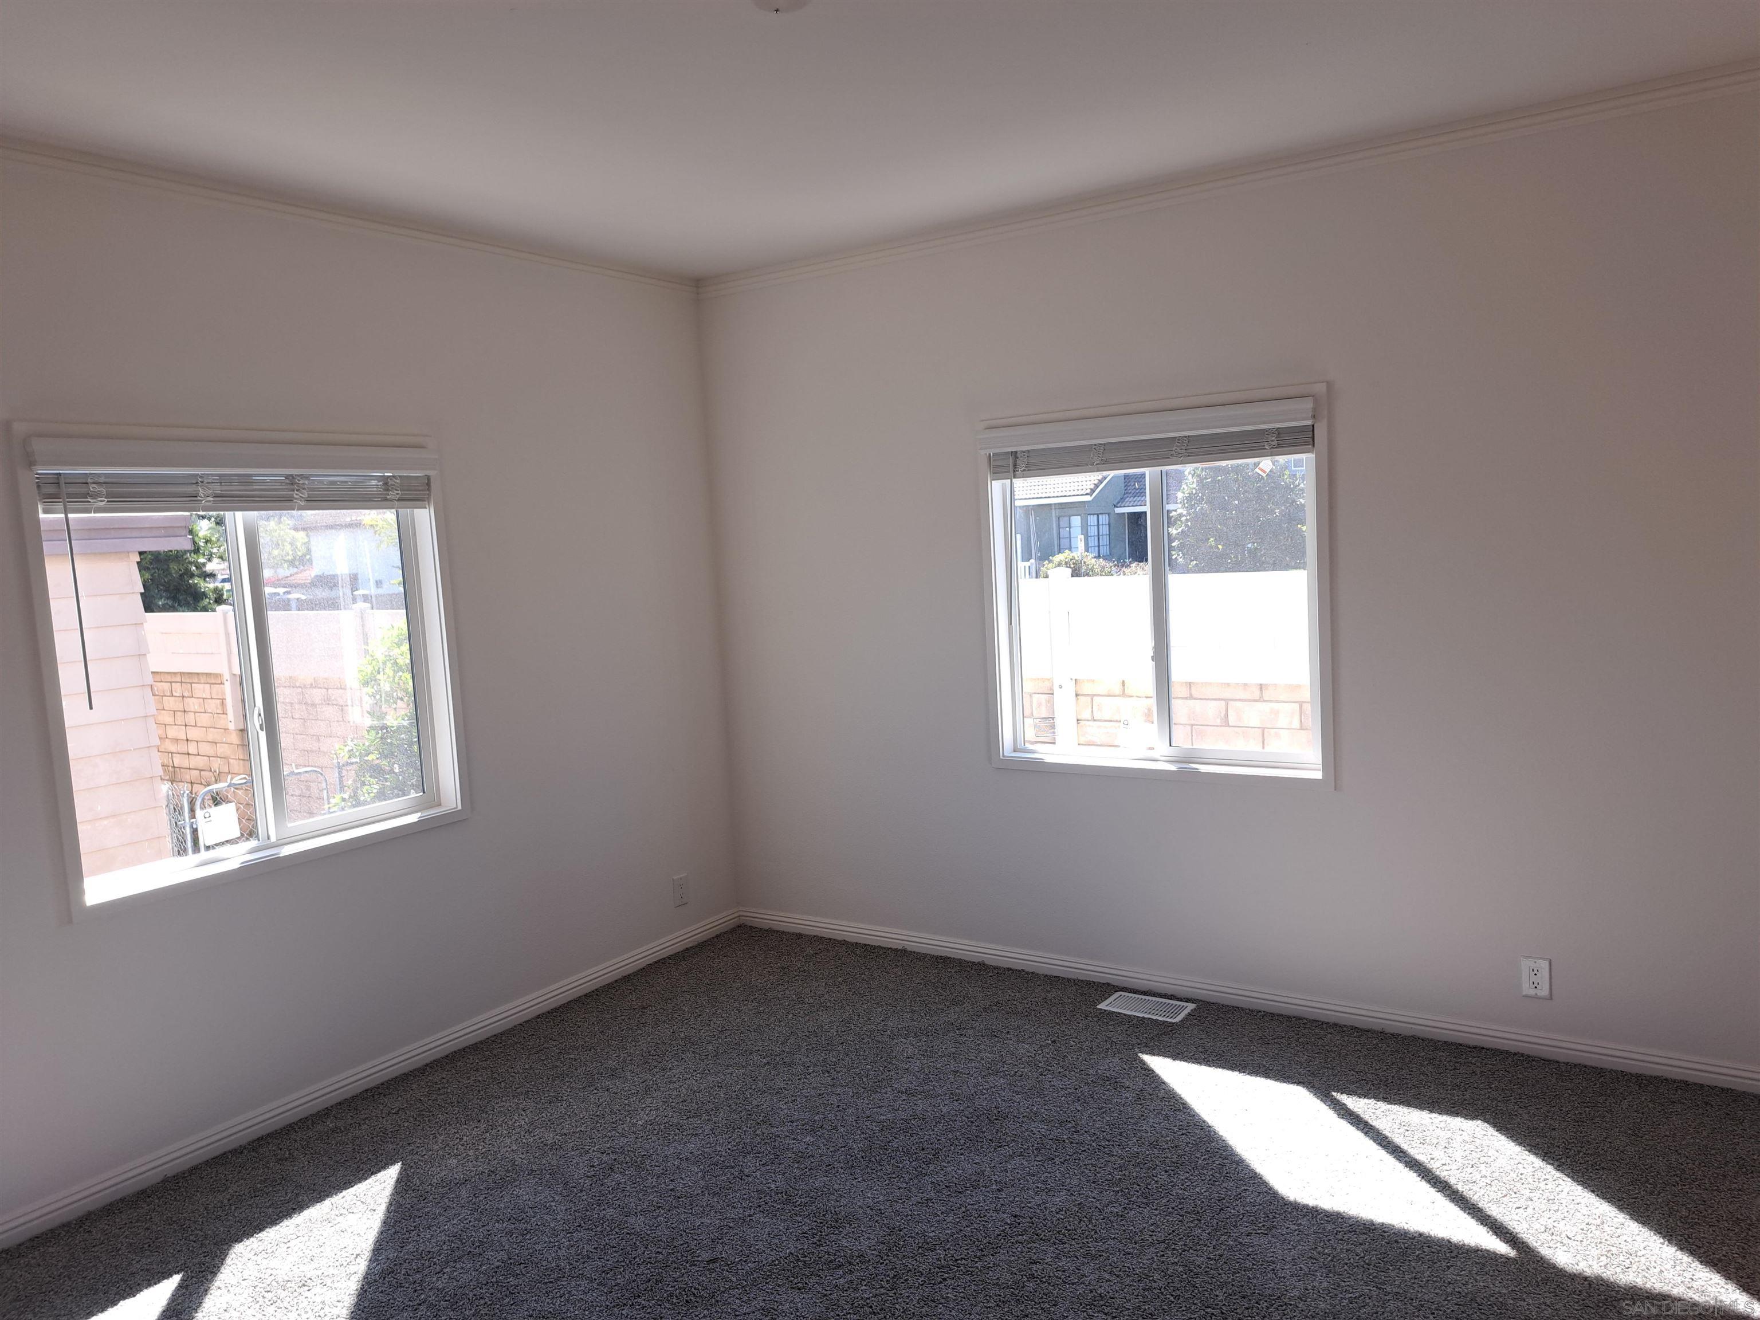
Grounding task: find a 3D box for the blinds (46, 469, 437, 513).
[{"bbox_3d":[-1.823,-0.489,3.560,0.055,0.115,1.140,1,7,34],"label":"blinds"}]

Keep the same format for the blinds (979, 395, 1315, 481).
[{"bbox_3d":[0.861,-0.733,4.113,1.180,0.185,0.075,1,7,34],"label":"blinds"}]

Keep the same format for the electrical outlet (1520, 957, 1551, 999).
[{"bbox_3d":[1.941,0.943,3.607,0.078,0.122,0.010,1,7,34],"label":"electrical outlet"}]

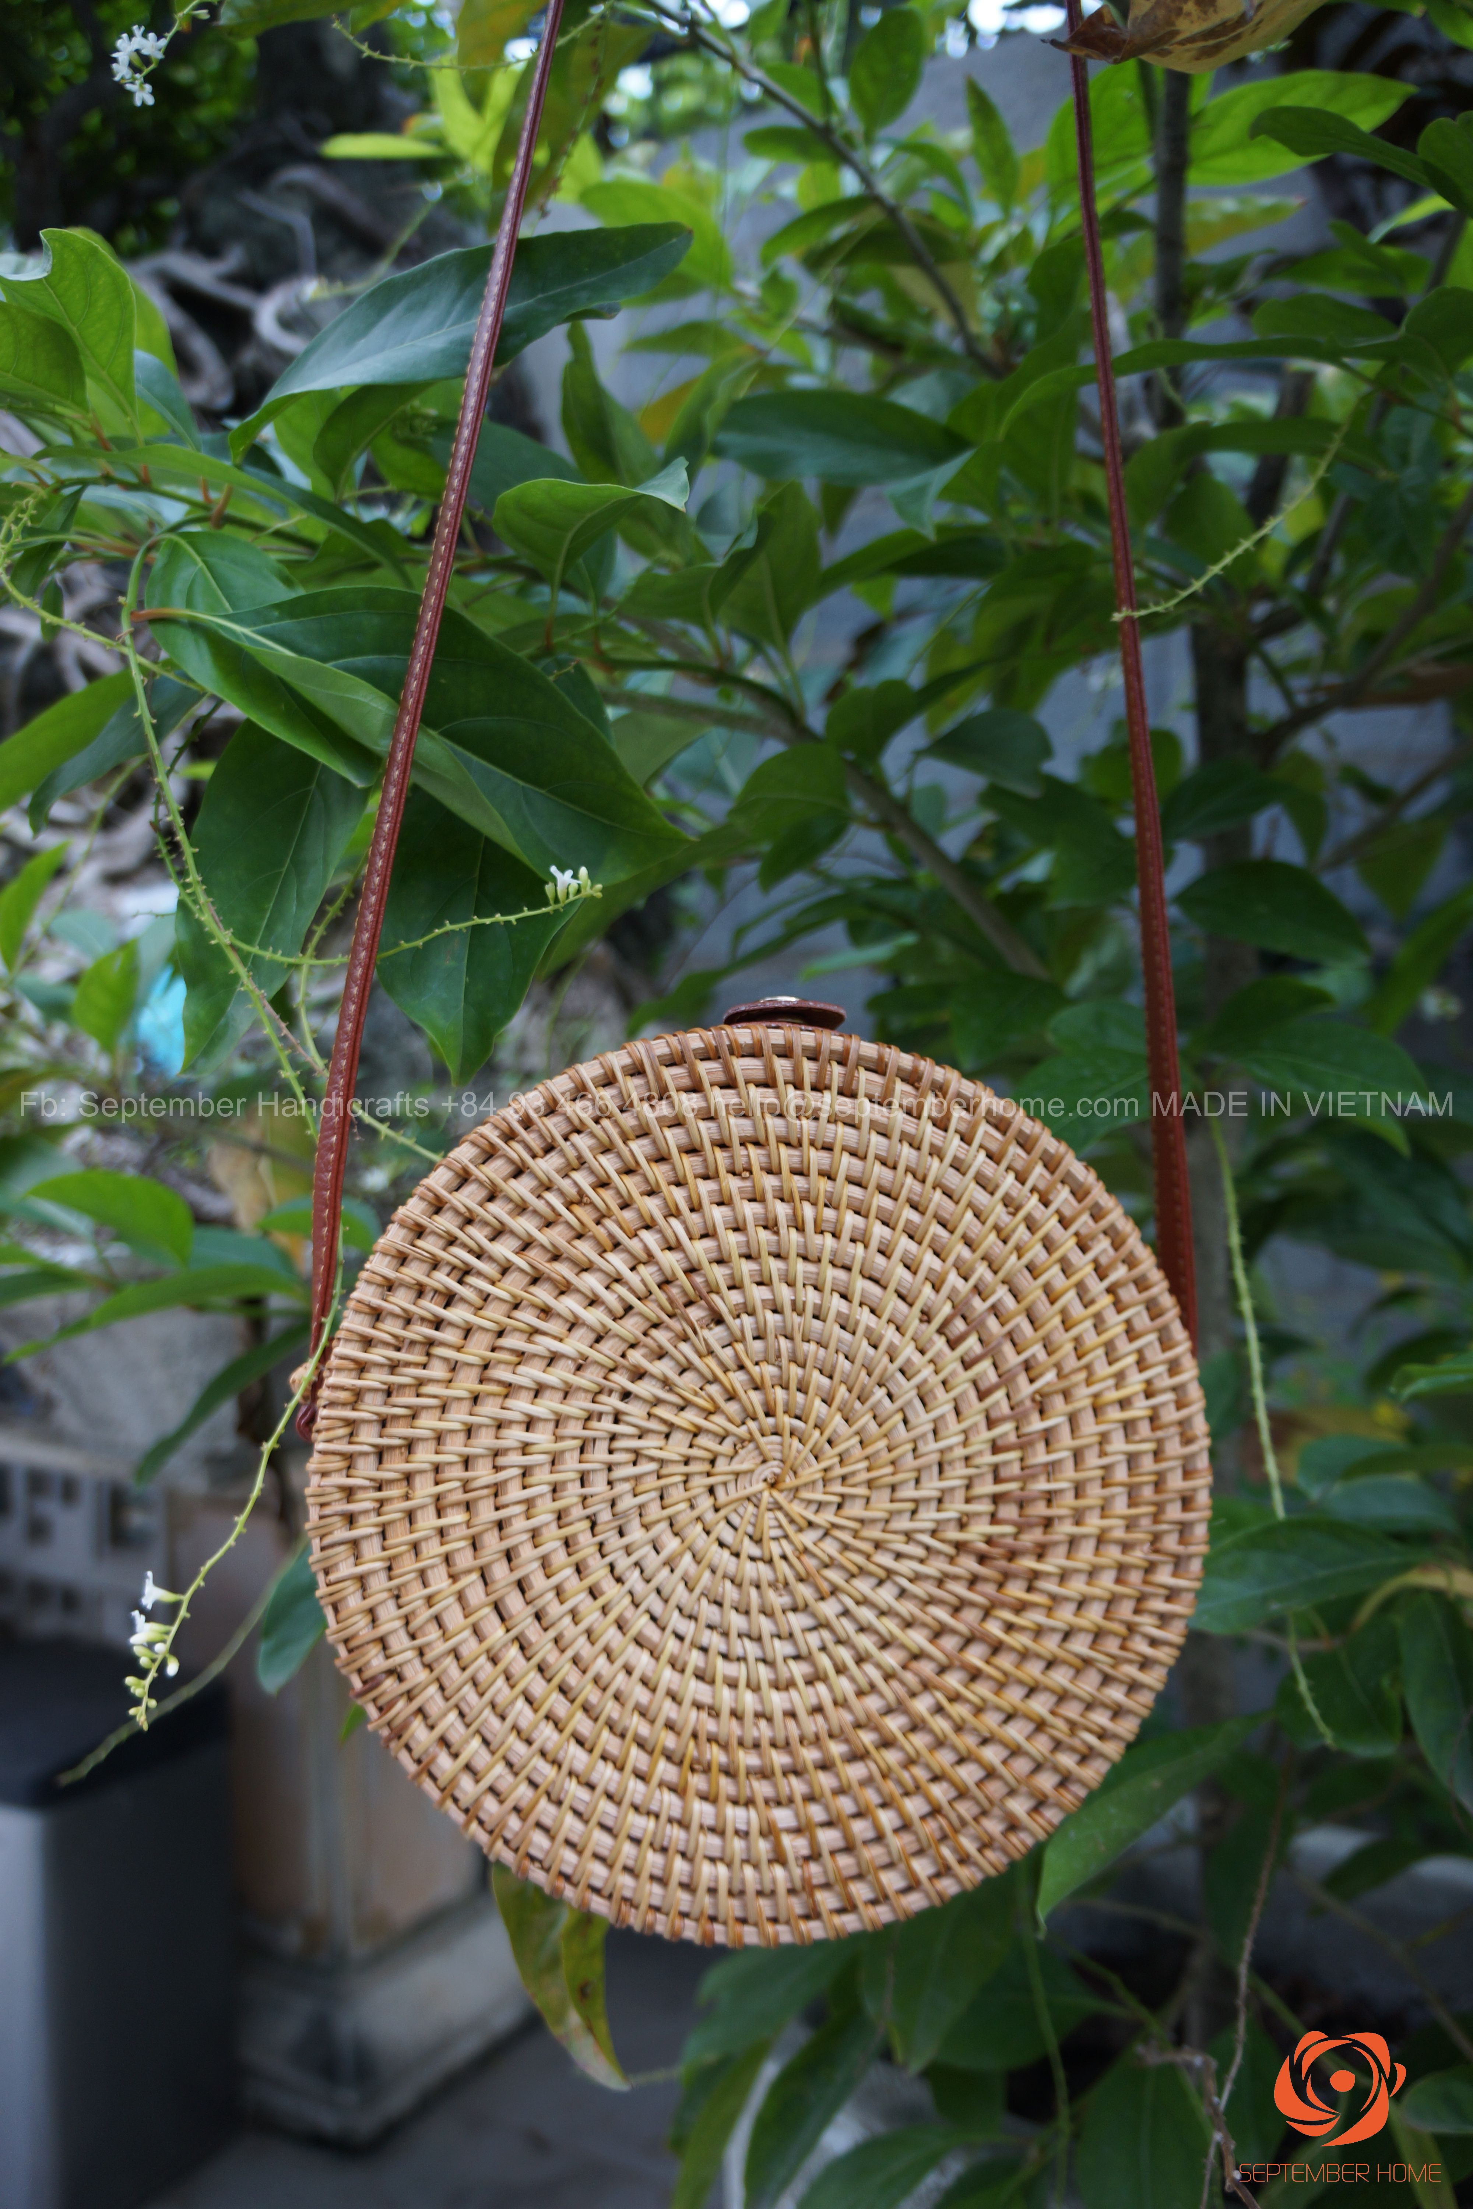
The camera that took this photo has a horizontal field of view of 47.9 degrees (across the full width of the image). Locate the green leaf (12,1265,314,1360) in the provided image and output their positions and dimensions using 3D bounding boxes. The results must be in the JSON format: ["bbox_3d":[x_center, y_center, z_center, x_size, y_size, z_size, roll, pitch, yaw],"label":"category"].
[{"bbox_3d":[-0.250,0.088,0.720,0.142,0.025,0.042,-17,18,-13],"label":"green leaf"}]

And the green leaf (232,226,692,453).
[{"bbox_3d":[-0.082,-0.233,0.500,0.137,0.039,0.025,-24,-19,-13],"label":"green leaf"}]

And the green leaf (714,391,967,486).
[{"bbox_3d":[0.049,-0.313,0.780,0.120,0.049,0.025,5,-27,4],"label":"green leaf"}]

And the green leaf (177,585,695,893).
[{"bbox_3d":[-0.086,-0.105,0.470,0.152,0.062,0.026,24,-36,0],"label":"green leaf"}]

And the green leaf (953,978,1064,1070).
[{"bbox_3d":[0.131,-0.040,0.800,0.055,0.038,0.025,-23,-24,-5],"label":"green leaf"}]

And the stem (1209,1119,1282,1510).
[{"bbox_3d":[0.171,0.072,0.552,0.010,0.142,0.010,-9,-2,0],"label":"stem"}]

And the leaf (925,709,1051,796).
[{"bbox_3d":[0.124,-0.174,0.820,0.065,0.041,0.022,9,-19,8],"label":"leaf"}]

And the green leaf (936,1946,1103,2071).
[{"bbox_3d":[0.125,0.420,0.770,0.090,0.056,0.018,-13,-36,-12],"label":"green leaf"}]

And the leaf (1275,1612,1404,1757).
[{"bbox_3d":[0.320,0.306,0.880,0.066,0.081,0.025,-3,-23,8],"label":"leaf"}]

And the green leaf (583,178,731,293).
[{"bbox_3d":[-0.045,-0.487,0.930,0.085,0.045,0.028,33,-7,3],"label":"green leaf"}]

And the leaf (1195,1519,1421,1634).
[{"bbox_3d":[0.211,0.177,0.620,0.095,0.018,0.042,-15,42,-9],"label":"leaf"}]

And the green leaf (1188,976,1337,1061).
[{"bbox_3d":[0.262,-0.042,0.820,0.068,0.038,0.025,-21,-25,-1],"label":"green leaf"}]

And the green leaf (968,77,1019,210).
[{"bbox_3d":[0.114,-0.428,0.740,0.011,0.060,0.023,-9,15,38],"label":"green leaf"}]

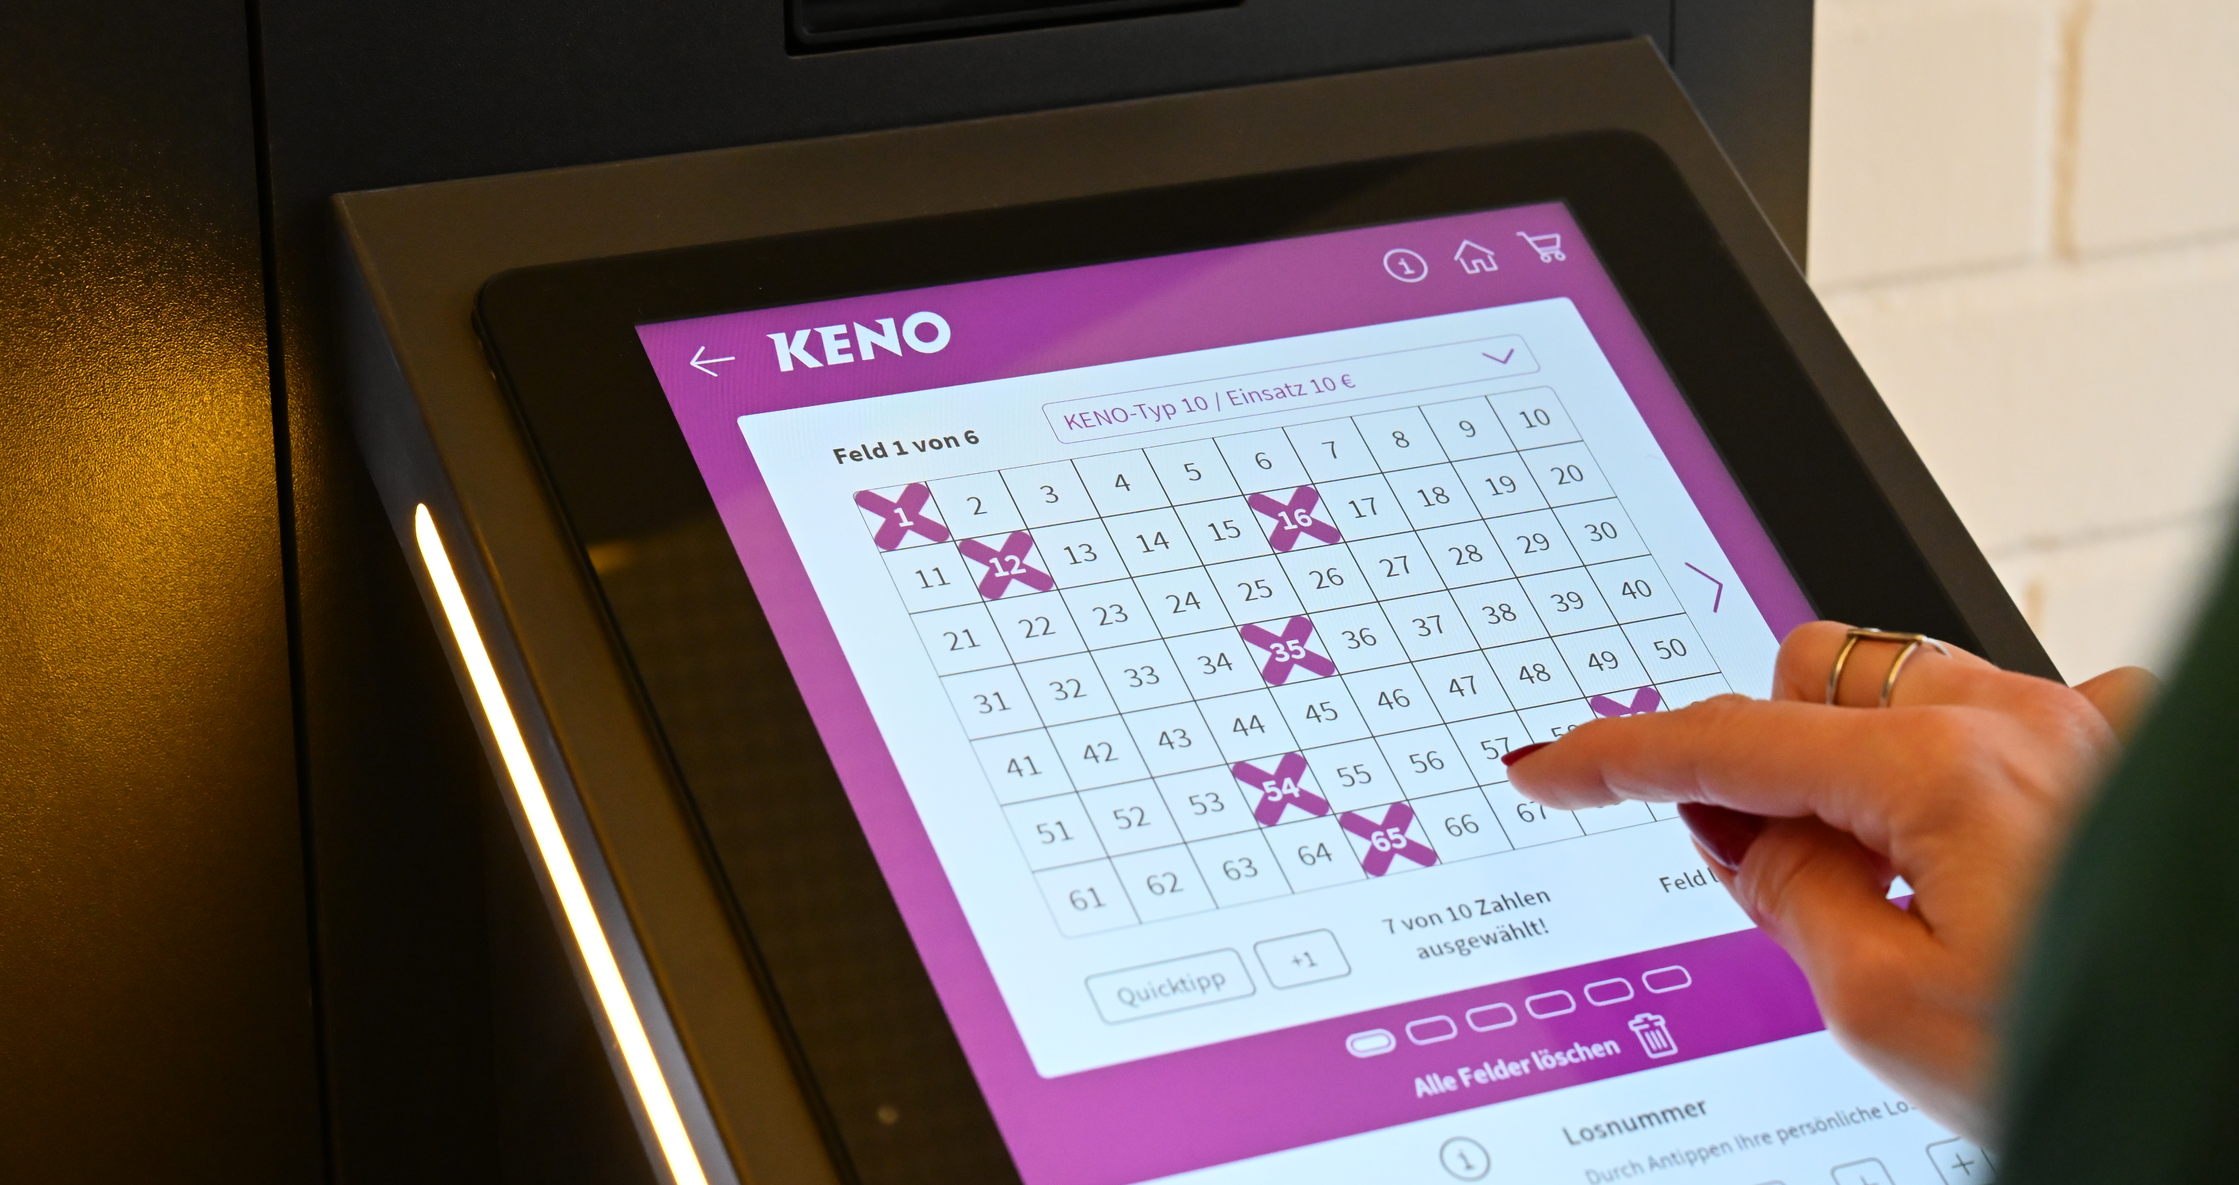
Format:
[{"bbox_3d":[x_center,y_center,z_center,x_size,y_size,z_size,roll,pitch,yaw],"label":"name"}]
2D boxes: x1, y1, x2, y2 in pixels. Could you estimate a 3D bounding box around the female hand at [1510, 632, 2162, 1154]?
[{"bbox_3d":[0.127,0.044,0.762,0.095,0.072,0.155,-7,15,-44],"label":"female hand"}]

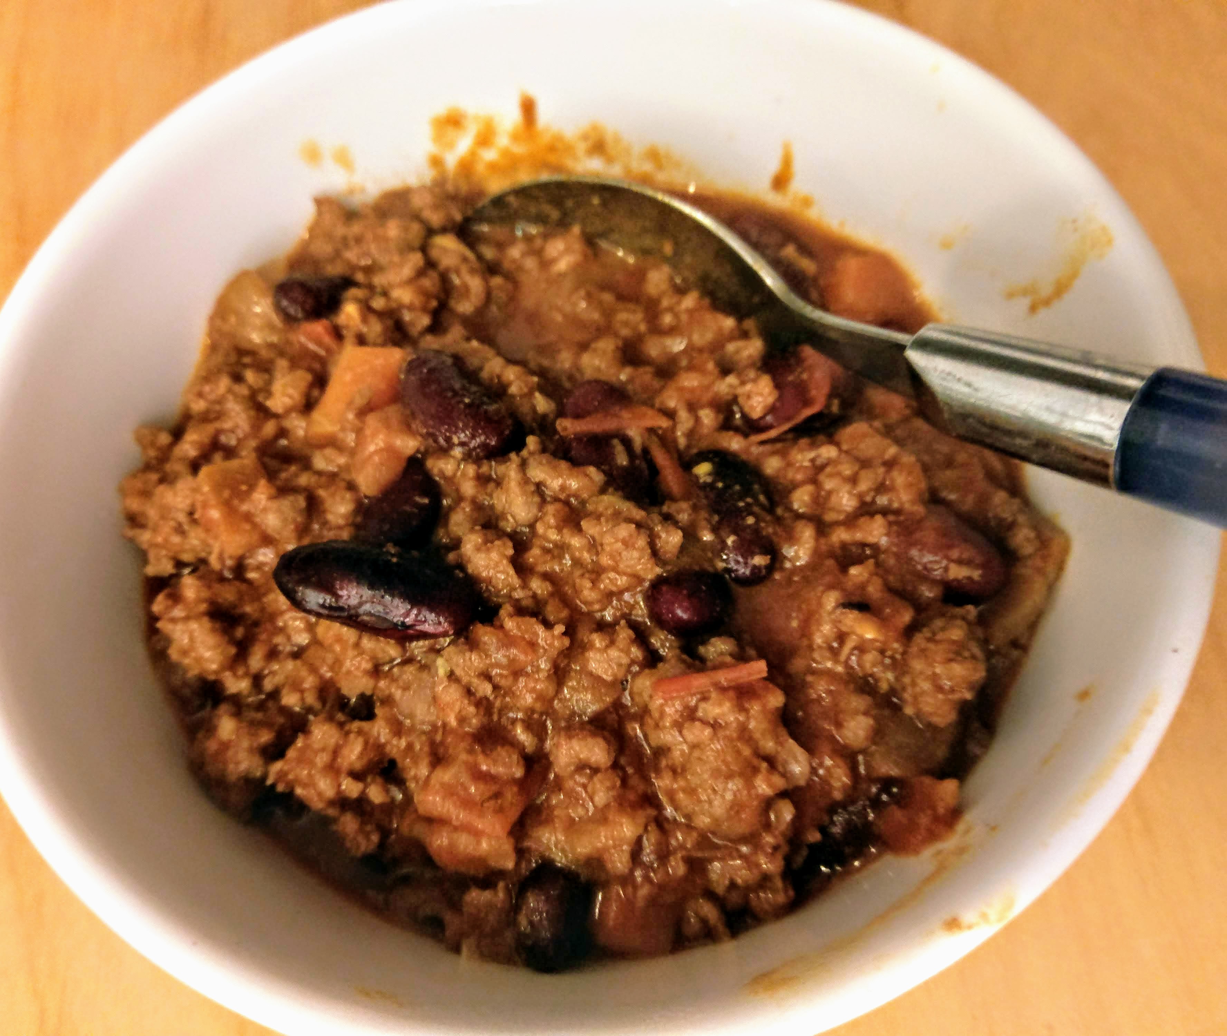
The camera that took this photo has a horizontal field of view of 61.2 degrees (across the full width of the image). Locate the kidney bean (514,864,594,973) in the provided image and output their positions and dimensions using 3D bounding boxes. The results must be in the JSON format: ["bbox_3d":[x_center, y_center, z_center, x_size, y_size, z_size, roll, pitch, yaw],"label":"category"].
[{"bbox_3d":[-0.006,0.040,0.105,0.008,0.008,0.011,-1,65,4],"label":"kidney bean"}]

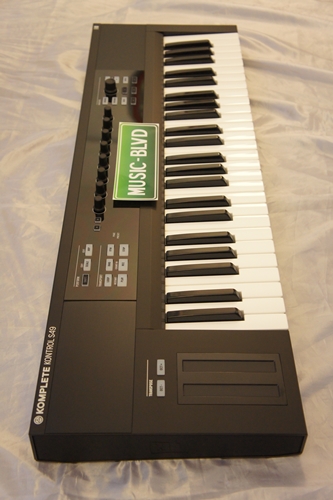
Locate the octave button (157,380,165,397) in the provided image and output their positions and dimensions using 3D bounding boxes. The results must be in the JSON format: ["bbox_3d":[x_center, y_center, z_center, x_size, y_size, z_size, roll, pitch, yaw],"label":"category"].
[{"bbox_3d":[-0.005,0.148,0.638,0.009,0.003,0.019,0,48,-1],"label":"octave button"}]

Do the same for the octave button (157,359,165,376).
[{"bbox_3d":[-0.006,0.129,0.655,0.009,0.003,0.020,0,48,-1],"label":"octave button"}]

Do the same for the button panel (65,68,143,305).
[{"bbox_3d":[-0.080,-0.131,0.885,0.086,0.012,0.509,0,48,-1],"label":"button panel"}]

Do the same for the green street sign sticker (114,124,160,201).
[{"bbox_3d":[-0.042,-0.133,0.883,0.062,0.005,0.176,0,48,-1],"label":"green street sign sticker"}]

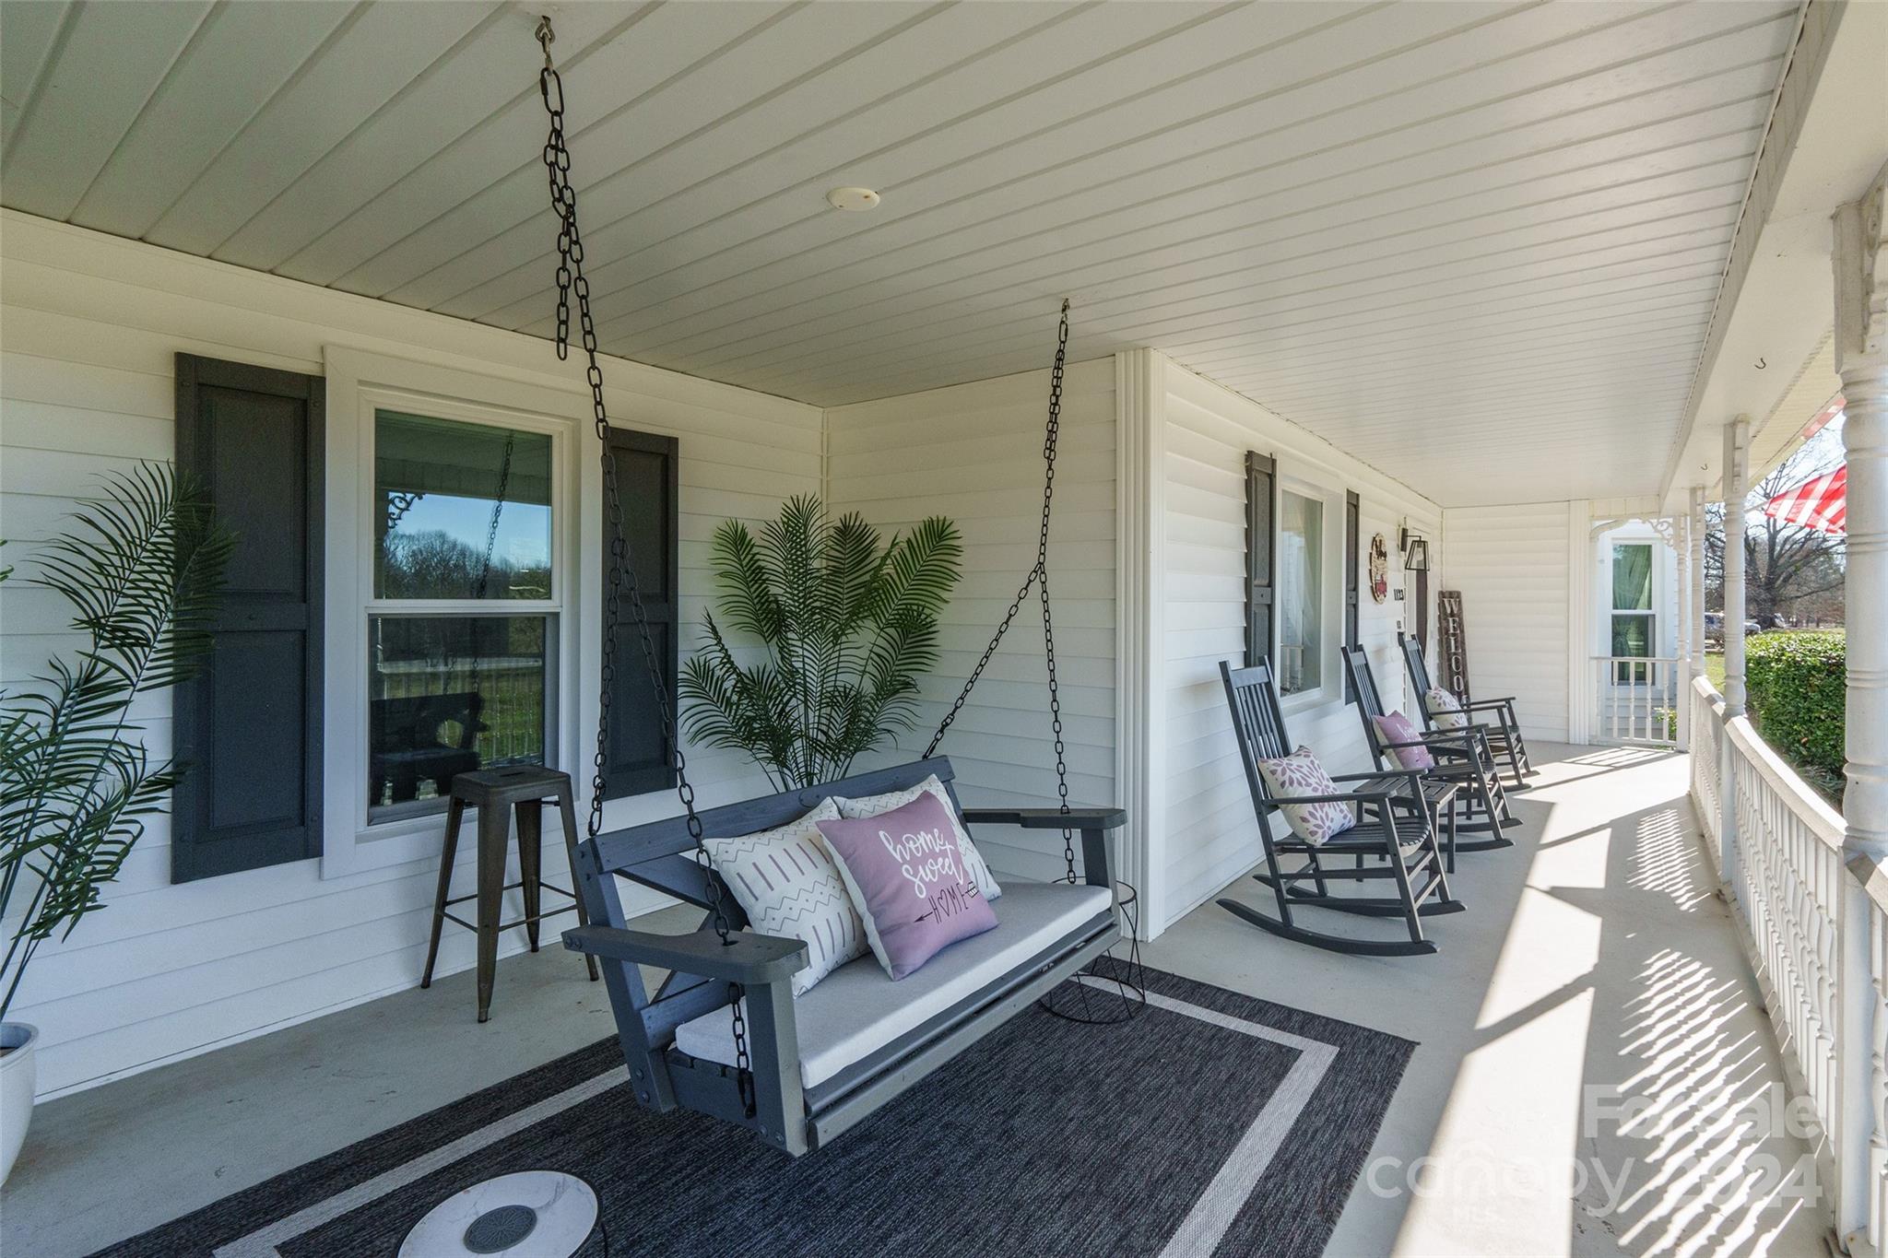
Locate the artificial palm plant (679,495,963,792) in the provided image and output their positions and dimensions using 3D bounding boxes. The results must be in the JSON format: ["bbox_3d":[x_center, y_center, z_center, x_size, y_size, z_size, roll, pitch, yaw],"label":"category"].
[{"bbox_3d":[-0.560,0.345,3.830,1.120,1.860,1.170,1,1,39],"label":"artificial palm plant"}]

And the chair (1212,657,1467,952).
[{"bbox_3d":[1.780,0.713,3.740,0.870,1.140,0.660,1,1,34],"label":"chair"}]

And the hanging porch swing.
[{"bbox_3d":[-0.169,-0.055,2.266,0.720,2.120,1.780,1,1,38],"label":"hanging porch swing"}]

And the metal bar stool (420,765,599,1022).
[{"bbox_3d":[-1.589,0.925,3.080,0.430,0.765,0.420,1,1,39],"label":"metal bar stool"}]

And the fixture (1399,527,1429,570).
[{"bbox_3d":[4.150,-0.700,7.380,0.220,0.390,0.180,1,1,39],"label":"fixture"}]

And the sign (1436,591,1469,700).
[{"bbox_3d":[5.320,0.375,8.700,0.220,1.520,0.035,0,-6,12],"label":"sign"}]

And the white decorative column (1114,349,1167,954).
[{"bbox_3d":[0.837,0.058,3.570,0.160,2.460,0.160,1,1,39],"label":"white decorative column"}]

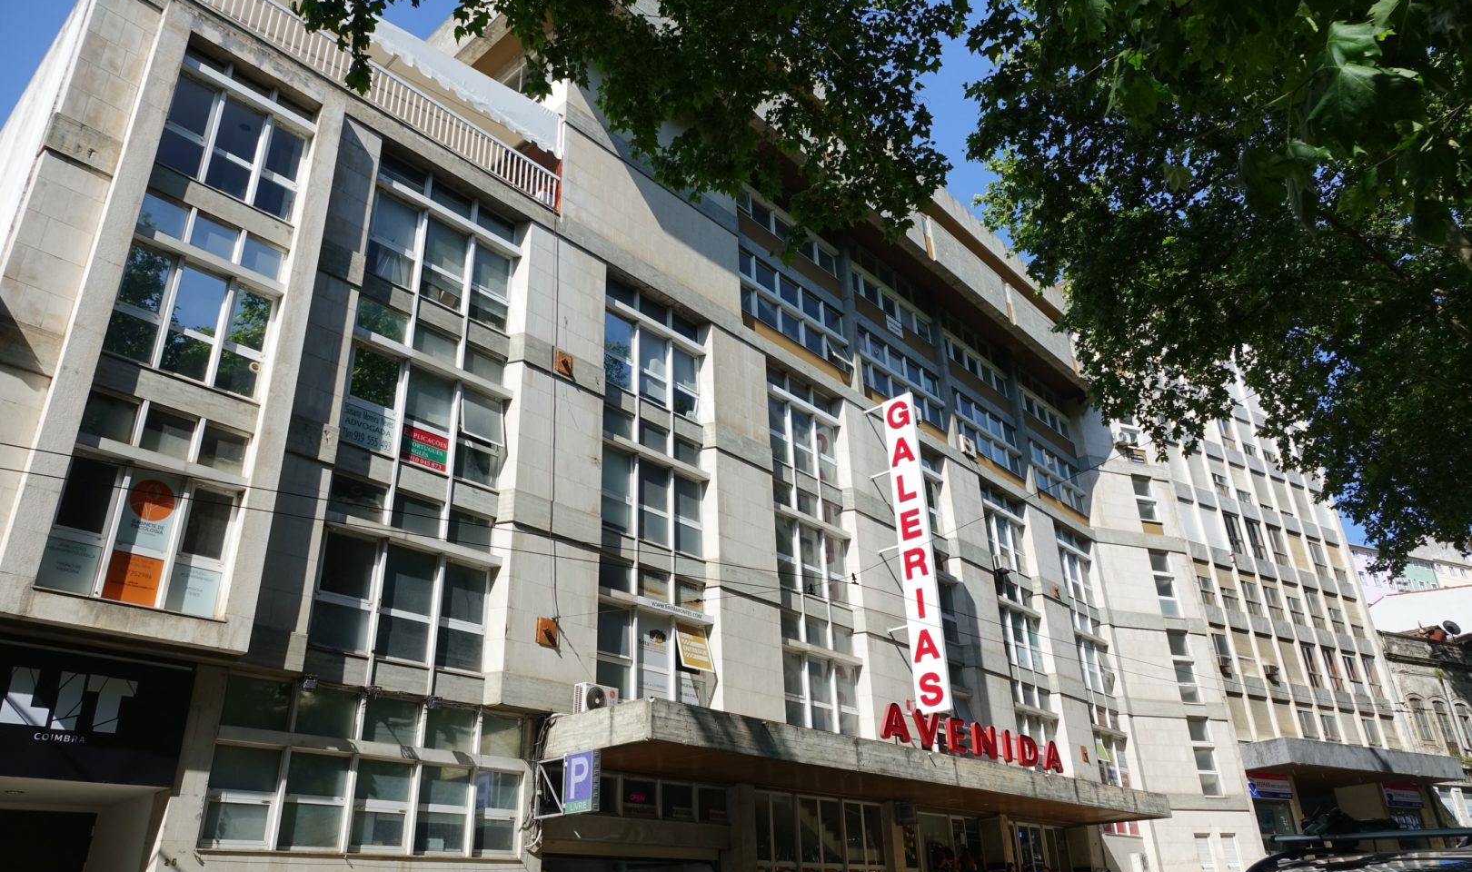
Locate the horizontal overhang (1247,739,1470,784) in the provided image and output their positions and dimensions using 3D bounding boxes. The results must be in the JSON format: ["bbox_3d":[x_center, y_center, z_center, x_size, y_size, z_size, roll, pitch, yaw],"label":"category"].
[{"bbox_3d":[27.314,14.329,43.050,13.950,0.960,1.875,14,-31,-29],"label":"horizontal overhang"}]

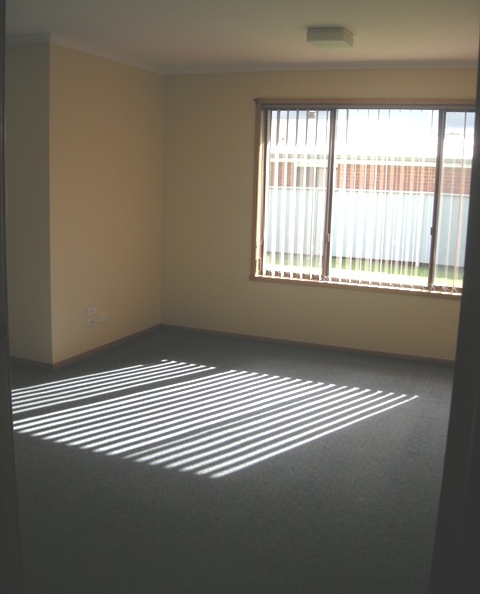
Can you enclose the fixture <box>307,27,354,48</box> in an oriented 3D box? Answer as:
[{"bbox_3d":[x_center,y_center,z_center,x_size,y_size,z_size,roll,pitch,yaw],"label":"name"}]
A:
[{"bbox_3d":[0.584,-1.666,4.150,0.240,0.080,0.235,6,11,22],"label":"fixture"}]

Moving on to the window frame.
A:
[{"bbox_3d":[1.125,-0.810,5.161,2.170,1.565,0.120,6,11,22],"label":"window frame"}]

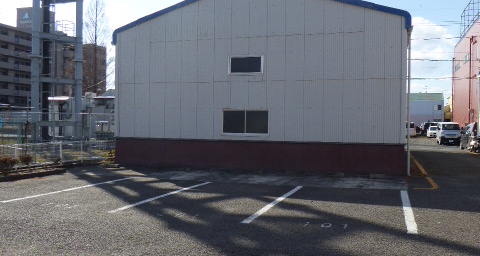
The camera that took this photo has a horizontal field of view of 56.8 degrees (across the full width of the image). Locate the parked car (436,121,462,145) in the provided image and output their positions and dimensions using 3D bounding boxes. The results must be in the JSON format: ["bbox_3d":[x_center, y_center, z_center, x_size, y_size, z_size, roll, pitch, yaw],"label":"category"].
[{"bbox_3d":[17.733,0.493,37.700,1.530,1.920,3.600,1,0,18],"label":"parked car"}]

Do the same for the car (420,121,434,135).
[{"bbox_3d":[27.091,0.241,63.000,1.700,1.700,4.200,1,0,18],"label":"car"}]

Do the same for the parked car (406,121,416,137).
[{"bbox_3d":[21.775,0.244,57.000,1.600,1.950,3.900,1,0,18],"label":"parked car"}]

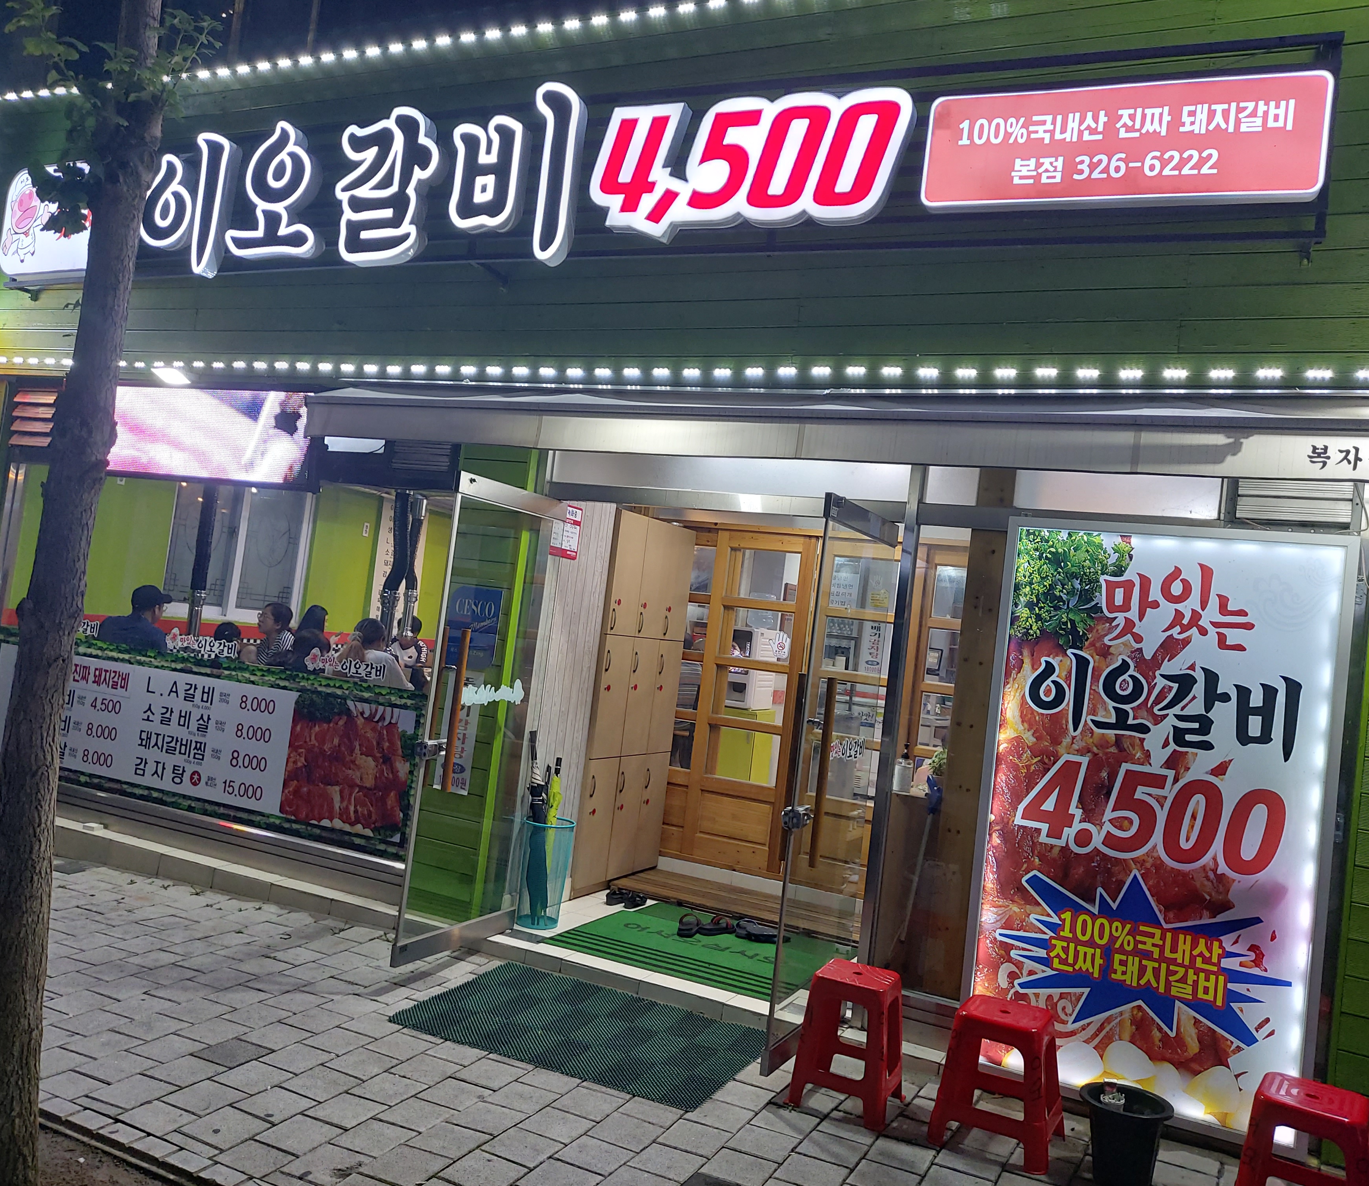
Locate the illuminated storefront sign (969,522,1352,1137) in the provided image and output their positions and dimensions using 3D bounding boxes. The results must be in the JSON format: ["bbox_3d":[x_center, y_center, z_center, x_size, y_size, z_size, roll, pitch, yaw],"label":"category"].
[{"bbox_3d":[1.712,0.818,4.210,1.198,2.131,0.152,6,-3,25],"label":"illuminated storefront sign"}]

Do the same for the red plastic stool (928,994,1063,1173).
[{"bbox_3d":[1.076,1.632,3.854,0.335,0.444,0.320,6,-3,25],"label":"red plastic stool"}]

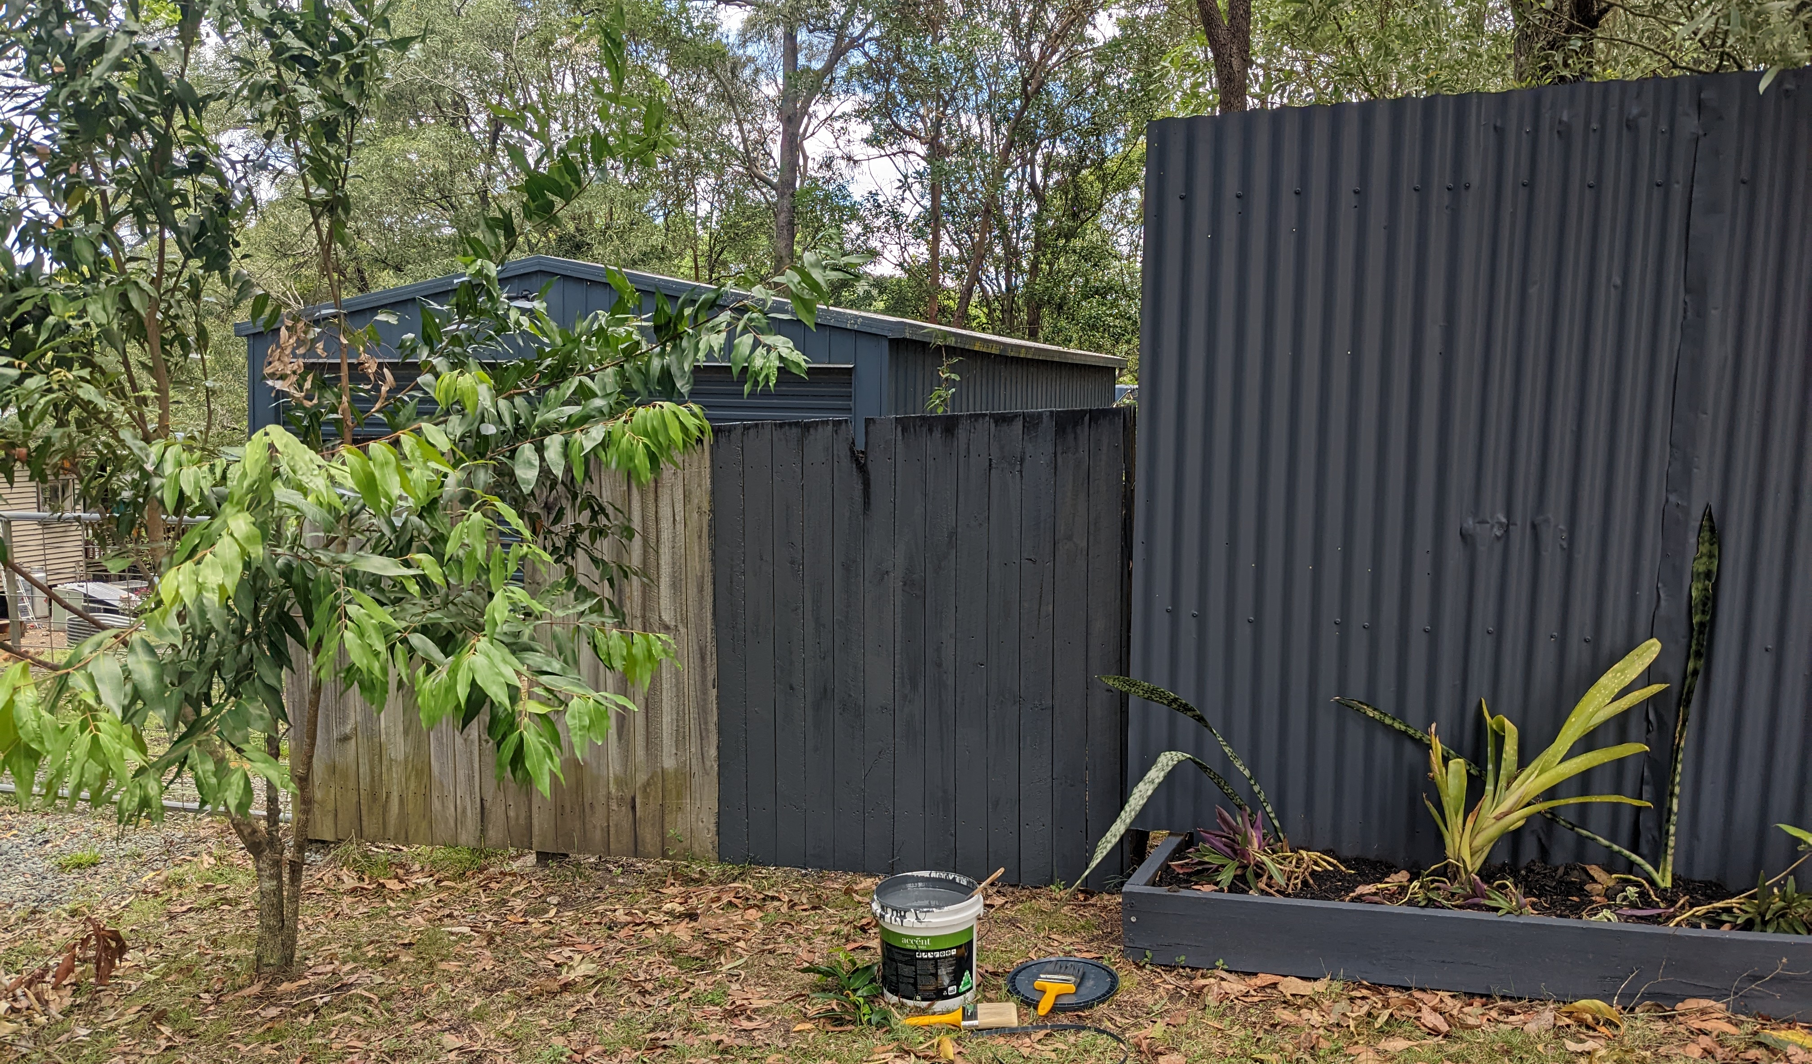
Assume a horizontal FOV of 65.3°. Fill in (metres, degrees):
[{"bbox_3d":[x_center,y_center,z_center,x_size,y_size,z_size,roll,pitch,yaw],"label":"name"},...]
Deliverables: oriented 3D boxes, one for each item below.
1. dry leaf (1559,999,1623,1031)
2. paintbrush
[{"bbox_3d":[1.481,1.042,3.052,0.132,0.046,0.055,1,7,20],"label":"dry leaf"},{"bbox_3d":[0.126,1.119,3.282,0.264,0.024,0.080,-4,7,1],"label":"paintbrush"}]

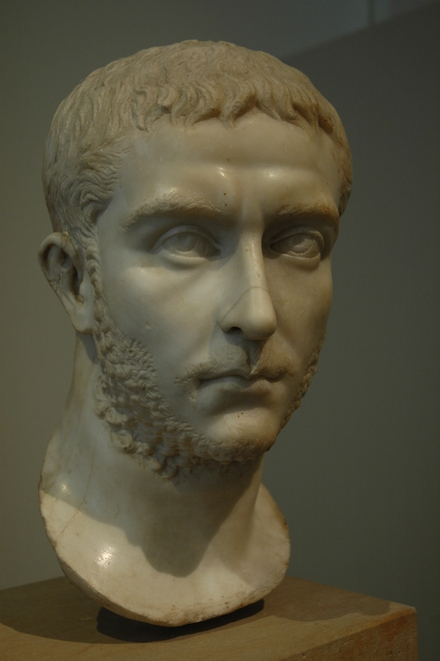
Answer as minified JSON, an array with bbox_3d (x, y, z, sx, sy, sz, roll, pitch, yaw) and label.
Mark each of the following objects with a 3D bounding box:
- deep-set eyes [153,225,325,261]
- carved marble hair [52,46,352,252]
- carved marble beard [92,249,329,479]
[{"bbox_3d":[0.012,-0.054,0.576,0.114,0.024,0.029,0,0,-21],"label":"deep-set eyes"},{"bbox_3d":[-0.021,-0.123,0.668,0.206,0.166,0.233,0,0,-21],"label":"carved marble hair"},{"bbox_3d":[-0.005,0.019,0.609,0.158,0.149,0.112,0,0,-21],"label":"carved marble beard"}]

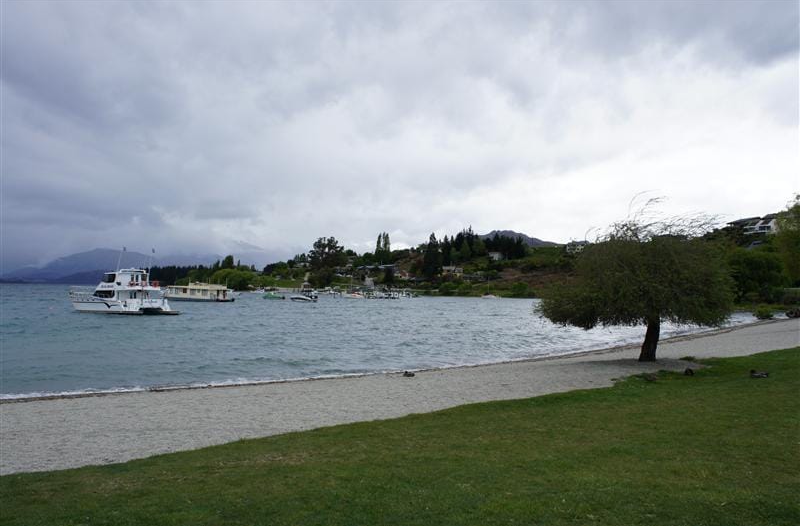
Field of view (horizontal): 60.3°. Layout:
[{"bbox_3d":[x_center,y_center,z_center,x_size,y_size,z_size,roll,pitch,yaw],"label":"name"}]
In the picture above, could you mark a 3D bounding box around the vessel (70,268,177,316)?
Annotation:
[{"bbox_3d":[-33.320,3.320,82.530,13.500,5.100,6.060,-1,-2,35],"label":"vessel"}]

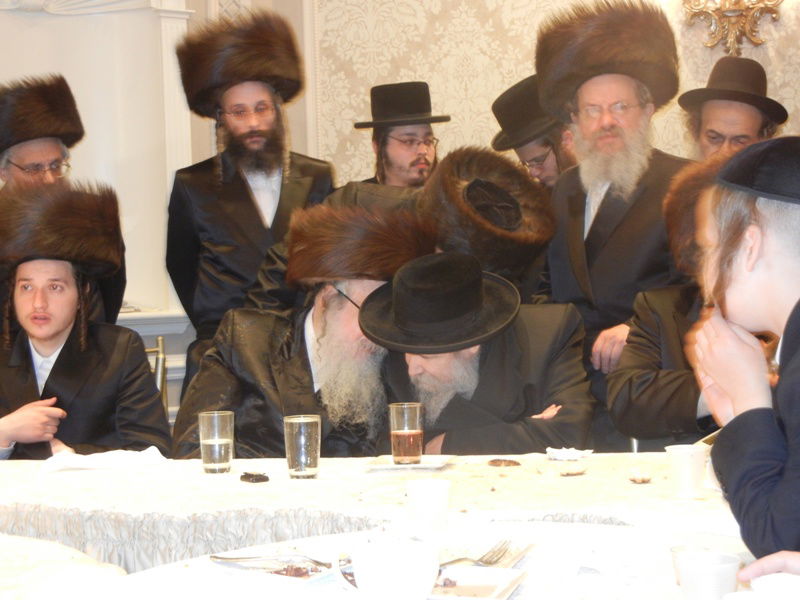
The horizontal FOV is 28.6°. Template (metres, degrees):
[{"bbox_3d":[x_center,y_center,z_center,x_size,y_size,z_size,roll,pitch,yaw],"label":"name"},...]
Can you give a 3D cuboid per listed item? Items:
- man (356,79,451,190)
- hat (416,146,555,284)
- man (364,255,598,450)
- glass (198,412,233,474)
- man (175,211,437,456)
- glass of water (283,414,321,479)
[{"bbox_3d":[-0.011,0.160,4.950,0.520,1.700,0.340,-3,3,-25],"label":"man"},{"bbox_3d":[0.212,-0.217,3.900,0.330,0.340,0.160,14,-49,-25],"label":"hat"},{"bbox_3d":[0.189,0.477,3.600,0.600,1.181,0.780,-1,3,14],"label":"man"},{"bbox_3d":[-0.375,0.291,3.217,0.072,0.120,0.072,-2,3,0],"label":"glass"},{"bbox_3d":[-0.228,0.436,3.600,0.620,1.288,0.780,-3,3,-23],"label":"man"},{"bbox_3d":[-0.195,0.292,3.127,0.073,0.121,0.073,-2,3,0],"label":"glass of water"}]

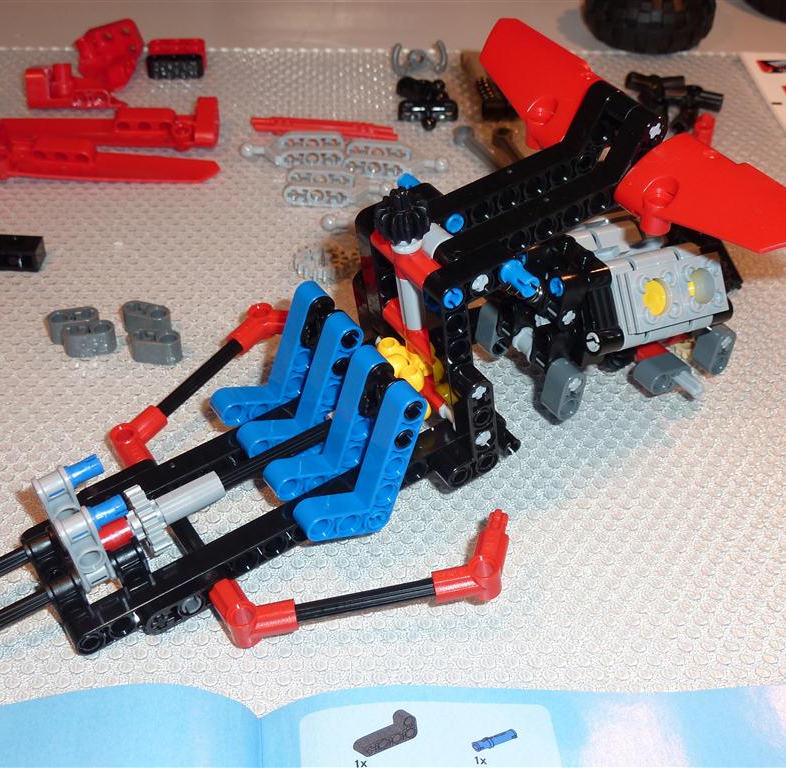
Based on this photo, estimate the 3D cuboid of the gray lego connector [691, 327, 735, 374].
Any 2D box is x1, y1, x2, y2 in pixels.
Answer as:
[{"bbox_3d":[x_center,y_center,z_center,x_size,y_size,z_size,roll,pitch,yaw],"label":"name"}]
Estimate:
[{"bbox_3d":[0.096,-0.011,0.370,0.008,0.016,0.008,-16,41,-27],"label":"gray lego connector"}]

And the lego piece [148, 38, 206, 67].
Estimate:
[{"bbox_3d":[-0.091,-0.138,0.522,0.024,0.008,0.016,-1,40,-3],"label":"lego piece"}]

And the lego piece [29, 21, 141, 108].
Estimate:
[{"bbox_3d":[-0.124,-0.131,0.506,0.042,0.017,0.050,-1,40,-4],"label":"lego piece"}]

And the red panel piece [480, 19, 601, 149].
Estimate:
[{"bbox_3d":[0.039,-0.082,0.343,0.025,0.013,0.057,-34,46,-8],"label":"red panel piece"}]

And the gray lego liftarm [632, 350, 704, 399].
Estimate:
[{"bbox_3d":[0.081,-0.001,0.361,0.016,0.008,0.015,-13,39,-29],"label":"gray lego liftarm"}]

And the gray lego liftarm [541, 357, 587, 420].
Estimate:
[{"bbox_3d":[0.047,0.002,0.344,0.008,0.016,0.008,-12,39,-29],"label":"gray lego liftarm"}]

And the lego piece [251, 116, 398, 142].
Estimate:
[{"bbox_3d":[-0.026,-0.098,0.479,0.058,0.005,0.010,5,40,4],"label":"lego piece"}]

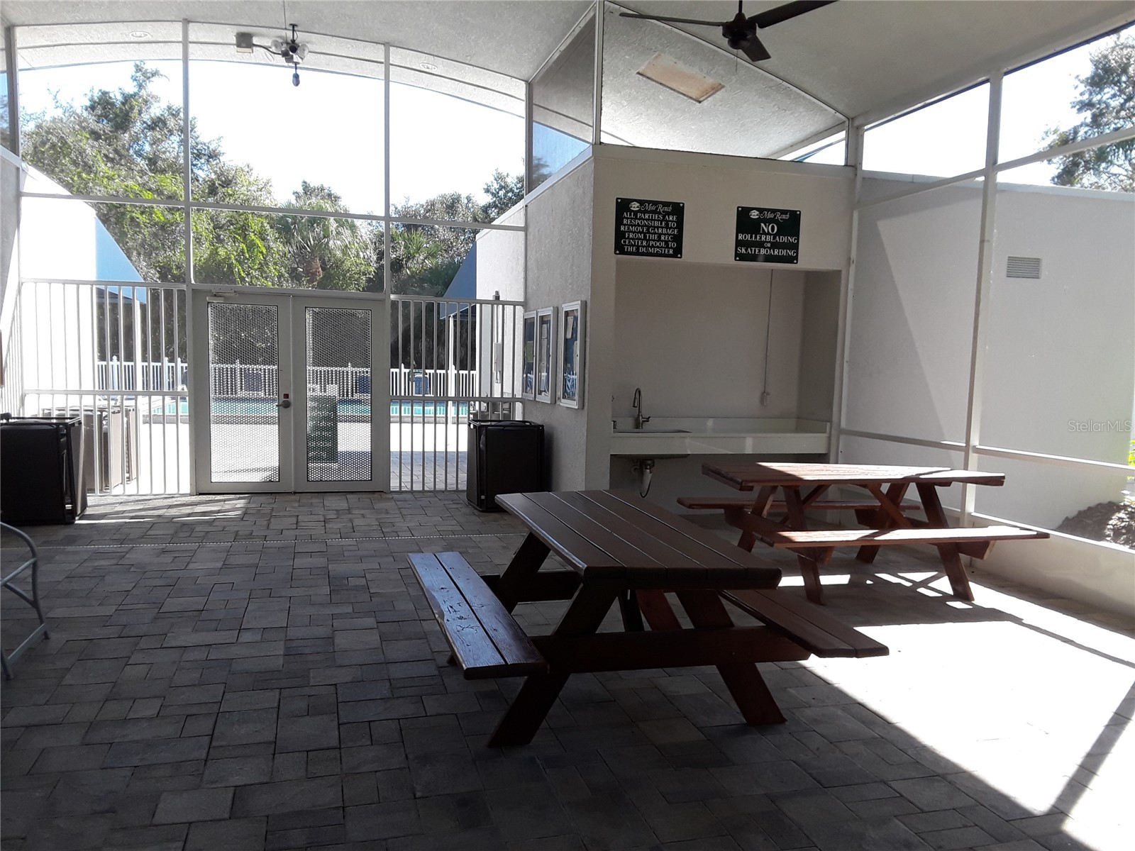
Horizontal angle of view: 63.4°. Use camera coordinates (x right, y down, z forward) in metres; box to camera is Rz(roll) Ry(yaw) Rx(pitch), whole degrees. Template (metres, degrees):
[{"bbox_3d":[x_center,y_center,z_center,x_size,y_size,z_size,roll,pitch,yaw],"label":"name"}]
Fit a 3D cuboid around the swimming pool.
[{"bbox_3d":[-5.428,-0.320,21.987,7.700,0.350,6.300,0,4,-15],"label":"swimming pool"}]

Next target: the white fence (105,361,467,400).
[{"bbox_3d":[-8.782,-1.548,29.920,11.925,1.220,0.120,0,4,-15],"label":"white fence"}]

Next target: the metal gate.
[{"bbox_3d":[-1.186,-0.326,10.000,1.470,2.050,0.060,0,4,-15],"label":"metal gate"}]

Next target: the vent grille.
[{"bbox_3d":[4.401,-1.515,8.826,0.395,0.200,0.020,0,4,-15],"label":"vent grille"}]

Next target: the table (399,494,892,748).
[{"bbox_3d":[0.186,0.800,4.042,1.560,0.750,1.820,0,4,-15],"label":"table"}]

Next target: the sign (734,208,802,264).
[{"bbox_3d":[1.778,-1.676,8.111,0.615,0.470,0.015,0,4,-15],"label":"sign"}]

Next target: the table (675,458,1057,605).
[{"bbox_3d":[1.907,0.680,6.263,1.860,0.745,1.570,0,4,-14],"label":"table"}]

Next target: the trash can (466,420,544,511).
[{"bbox_3d":[-0.626,0.380,9.031,0.660,0.820,0.730,0,4,-15],"label":"trash can"}]

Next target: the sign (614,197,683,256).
[{"bbox_3d":[0.709,-1.678,7.824,0.615,0.470,0.015,0,4,-15],"label":"sign"}]

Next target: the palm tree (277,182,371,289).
[{"bbox_3d":[-9.412,-5.338,35.471,3.900,7.933,3.900,0,4,-15],"label":"palm tree"}]

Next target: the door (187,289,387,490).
[{"bbox_3d":[-2.854,-0.329,9.553,1.960,2.058,0.090,0,4,-15],"label":"door"}]

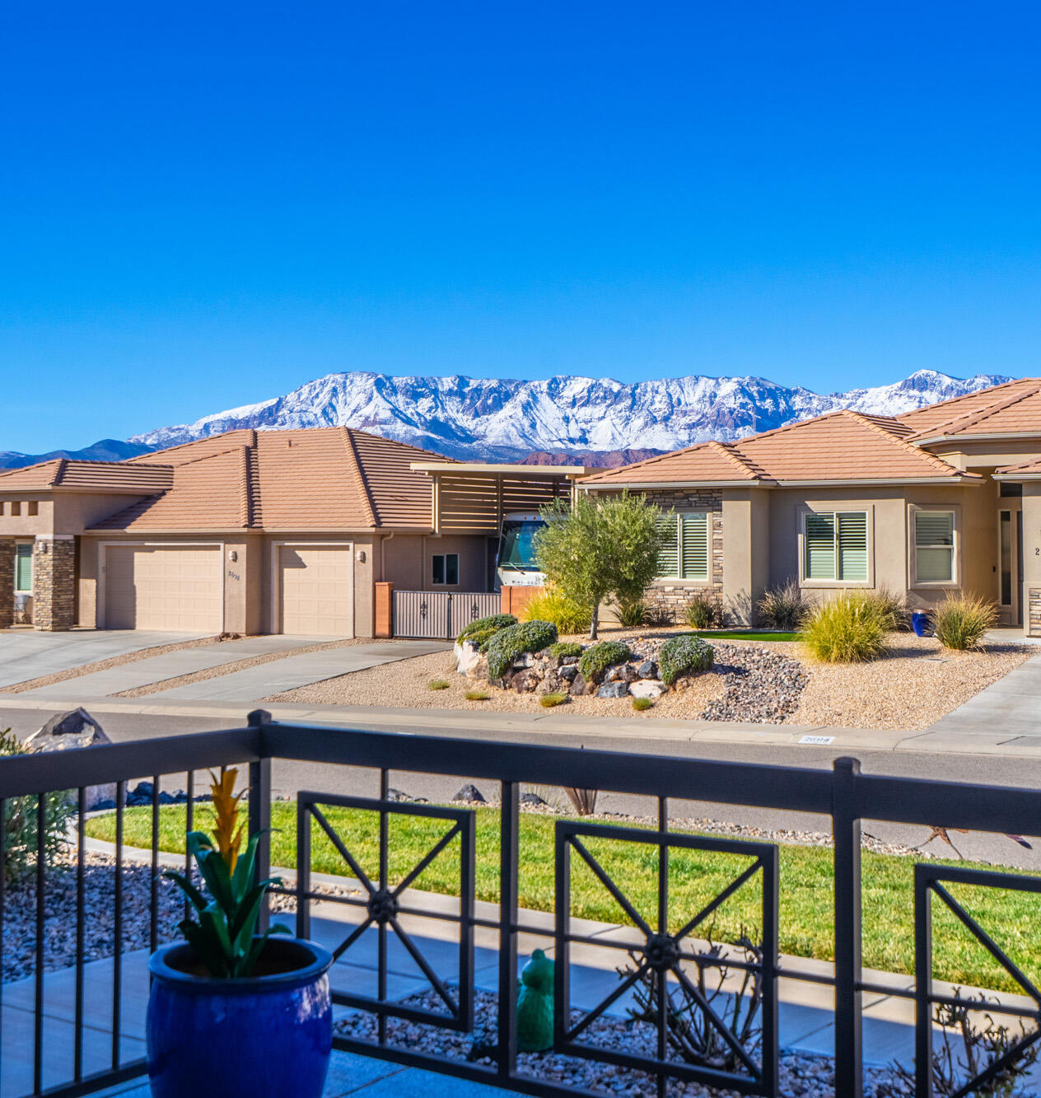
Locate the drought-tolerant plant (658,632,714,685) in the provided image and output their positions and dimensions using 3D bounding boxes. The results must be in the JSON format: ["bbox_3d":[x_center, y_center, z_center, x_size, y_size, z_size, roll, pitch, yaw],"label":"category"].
[{"bbox_3d":[2.975,1.996,28.700,1.030,0.930,1.000,0,0,6],"label":"drought-tolerant plant"}]

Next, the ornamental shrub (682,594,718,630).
[{"bbox_3d":[3.870,1.355,34.400,0.790,0.770,0.750,0,0,6],"label":"ornamental shrub"}]

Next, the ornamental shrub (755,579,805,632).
[{"bbox_3d":[5.536,1.192,34.100,1.050,1.100,1.020,0,0,9],"label":"ornamental shrub"}]

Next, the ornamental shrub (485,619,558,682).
[{"bbox_3d":[0.024,1.893,29.800,1.350,1.120,1.250,0,0,0],"label":"ornamental shrub"}]

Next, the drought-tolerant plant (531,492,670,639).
[{"bbox_3d":[1.680,0.342,34.000,2.900,3.150,2.800,0,0,0],"label":"drought-tolerant plant"}]

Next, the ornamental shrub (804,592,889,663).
[{"bbox_3d":[6.400,1.550,31.600,1.680,1.400,1.600,0,-1,36],"label":"ornamental shrub"}]

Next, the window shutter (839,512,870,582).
[{"bbox_3d":[7.119,-0.041,34.200,0.660,1.490,0.060,0,0,34],"label":"window shutter"}]

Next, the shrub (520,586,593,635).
[{"bbox_3d":[0.729,1.260,33.000,1.460,1.020,1.400,0,0,1],"label":"shrub"}]

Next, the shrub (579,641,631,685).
[{"bbox_3d":[1.527,2.063,29.000,0.970,0.810,0.930,0,0,3],"label":"shrub"}]

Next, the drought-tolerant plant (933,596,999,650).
[{"bbox_3d":[8.704,1.459,31.300,1.280,1.100,1.220,0,-1,36],"label":"drought-tolerant plant"}]

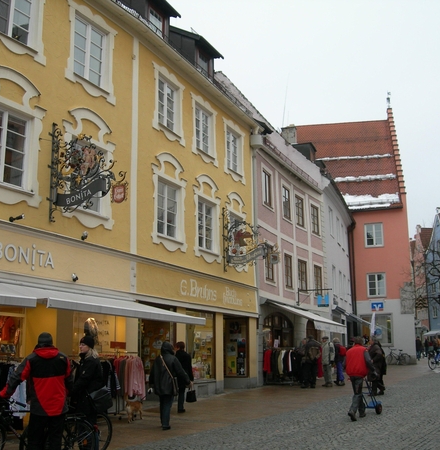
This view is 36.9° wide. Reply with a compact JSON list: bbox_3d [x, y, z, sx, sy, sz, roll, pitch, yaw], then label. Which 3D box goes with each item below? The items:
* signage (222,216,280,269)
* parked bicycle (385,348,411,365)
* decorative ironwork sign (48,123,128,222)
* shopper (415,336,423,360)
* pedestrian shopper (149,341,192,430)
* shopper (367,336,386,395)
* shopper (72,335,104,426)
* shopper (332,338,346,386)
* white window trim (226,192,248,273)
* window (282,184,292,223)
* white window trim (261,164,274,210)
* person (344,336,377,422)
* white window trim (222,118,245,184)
[{"bbox_3d":[1.017,0.410,21.598,1.920,2.100,0.250,-6,-13,25],"label":"signage"},{"bbox_3d":[10.429,7.733,38.608,1.600,1.060,0.550,-3,-12,10],"label":"parked bicycle"},{"bbox_3d":[-3.030,-1.372,15.125,2.200,2.420,0.350,-7,-14,27],"label":"decorative ironwork sign"},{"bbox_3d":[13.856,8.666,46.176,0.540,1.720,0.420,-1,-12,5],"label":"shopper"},{"bbox_3d":[-0.978,3.120,12.972,0.750,1.680,0.480,-4,-12,18],"label":"pedestrian shopper"},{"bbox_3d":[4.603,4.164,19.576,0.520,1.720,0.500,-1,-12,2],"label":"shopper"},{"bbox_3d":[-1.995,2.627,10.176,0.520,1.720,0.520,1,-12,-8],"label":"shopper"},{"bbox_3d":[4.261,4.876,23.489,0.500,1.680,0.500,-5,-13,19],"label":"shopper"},{"bbox_3d":[0.625,0.256,23.004,0.180,2.680,1.720,-6,-13,25],"label":"white window trim"},{"bbox_3d":[2.972,-0.922,29.300,0.150,1.375,1.220,-5,-12,22],"label":"window"},{"bbox_3d":[1.932,-1.445,25.937,0.160,1.640,1.220,-6,-13,23],"label":"white window trim"},{"bbox_3d":[2.927,3.232,13.819,0.620,1.730,0.550,-6,-14,23],"label":"person"},{"bbox_3d":[0.563,-2.626,23.522,0.180,2.040,1.820,-6,-13,25],"label":"white window trim"}]

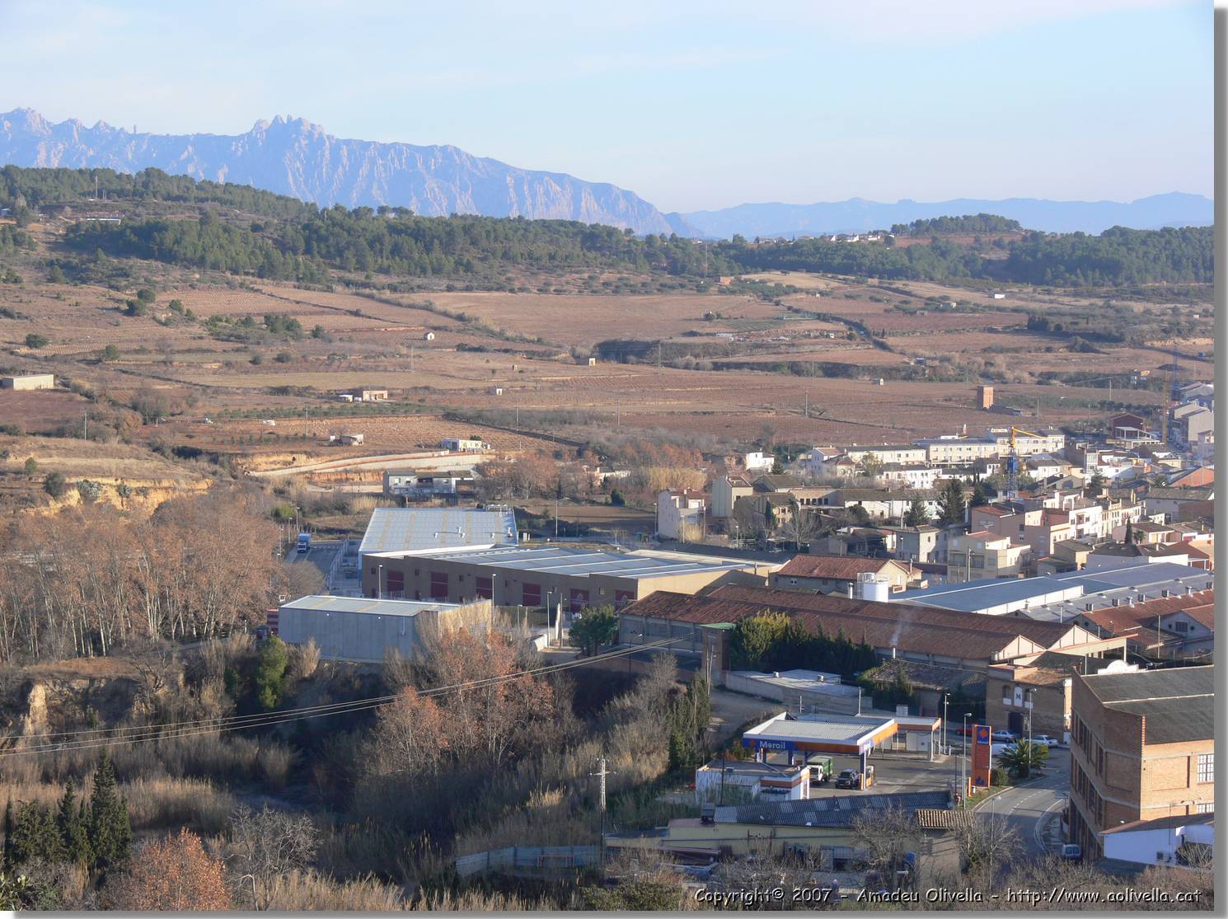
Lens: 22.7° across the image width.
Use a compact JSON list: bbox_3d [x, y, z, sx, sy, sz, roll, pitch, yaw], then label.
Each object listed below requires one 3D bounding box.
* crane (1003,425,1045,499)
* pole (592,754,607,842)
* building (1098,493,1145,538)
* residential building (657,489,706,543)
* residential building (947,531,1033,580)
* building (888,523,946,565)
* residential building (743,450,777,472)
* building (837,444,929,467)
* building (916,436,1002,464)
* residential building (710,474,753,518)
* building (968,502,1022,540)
[{"bbox_3d":[108.270,2.910,803.390,4.000,21.500,34.000,0,4,-7],"label":"crane"},{"bbox_3d":[-1.291,33.492,297.708,1.800,9.300,0.450,-2,4,-33],"label":"pole"},{"bbox_3d":[119.370,13.870,743.140,10.000,8.800,19.500,3,5,40],"label":"building"},{"bbox_3d":[16.700,13.070,729.930,7.200,11.200,13.500,-1,4,-19],"label":"residential building"},{"bbox_3d":[71.570,18.290,582.310,11.200,9.200,10.500,4,5,42],"label":"residential building"},{"bbox_3d":[63.802,17.530,637.557,7.000,7.300,9.300,3,5,42],"label":"building"},{"bbox_3d":[42.080,0.570,894.400,7.800,6.000,7.000,-1,4,-20],"label":"residential building"},{"bbox_3d":[86.855,-1.230,988.722,28.000,6.800,8.000,-1,4,-22],"label":"building"},{"bbox_3d":[112.830,-3.220,1001.660,25.500,8.200,11.500,-1,4,-20],"label":"building"},{"bbox_3d":[29.556,9.024,756.053,5.600,10.000,11.500,-1,4,-22],"label":"residential building"},{"bbox_3d":[77.570,15.760,617.150,6.800,11.000,8.800,4,5,42],"label":"building"}]

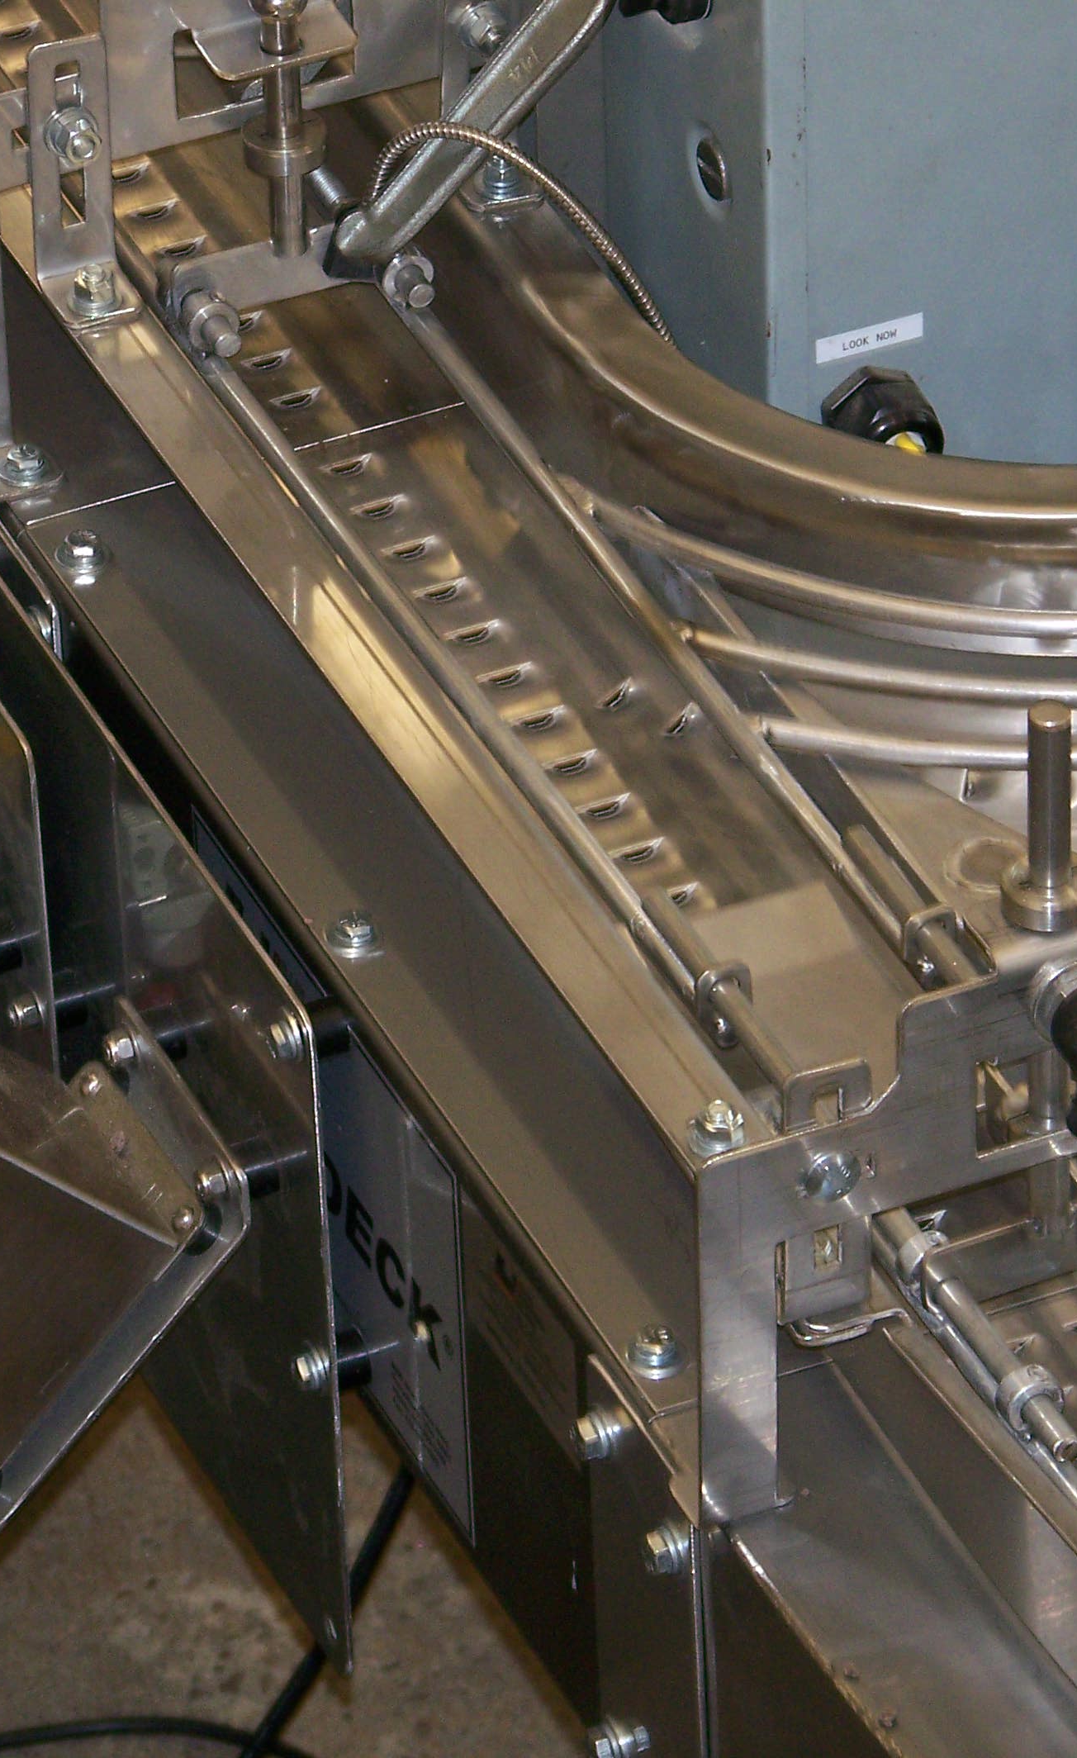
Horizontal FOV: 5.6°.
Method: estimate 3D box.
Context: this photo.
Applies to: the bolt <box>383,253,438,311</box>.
[{"bbox_3d":[-0.043,-0.203,3.780,0.017,0.017,0.016,-16,39,-18],"label":"bolt"}]

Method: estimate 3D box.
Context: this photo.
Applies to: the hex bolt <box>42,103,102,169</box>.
[{"bbox_3d":[-0.155,-0.248,3.715,0.018,0.018,0.013,-16,39,-18],"label":"hex bolt"}]

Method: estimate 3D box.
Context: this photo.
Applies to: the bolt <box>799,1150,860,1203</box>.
[{"bbox_3d":[0.090,0.090,3.326,0.017,0.017,0.007,-16,40,-18],"label":"bolt"}]

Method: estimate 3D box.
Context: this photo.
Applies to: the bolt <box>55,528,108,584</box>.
[{"bbox_3d":[-0.156,-0.114,3.796,0.018,0.008,0.018,-16,40,-18],"label":"bolt"}]

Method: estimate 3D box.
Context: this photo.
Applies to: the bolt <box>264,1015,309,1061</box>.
[{"bbox_3d":[-0.082,0.052,3.614,0.009,0.017,0.017,-16,40,-18],"label":"bolt"}]

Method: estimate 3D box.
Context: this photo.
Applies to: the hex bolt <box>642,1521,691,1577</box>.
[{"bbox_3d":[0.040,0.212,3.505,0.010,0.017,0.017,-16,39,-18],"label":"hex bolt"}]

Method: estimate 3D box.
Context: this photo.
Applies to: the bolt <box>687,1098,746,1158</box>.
[{"bbox_3d":[0.054,0.073,3.357,0.017,0.015,0.017,-16,39,-18],"label":"bolt"}]

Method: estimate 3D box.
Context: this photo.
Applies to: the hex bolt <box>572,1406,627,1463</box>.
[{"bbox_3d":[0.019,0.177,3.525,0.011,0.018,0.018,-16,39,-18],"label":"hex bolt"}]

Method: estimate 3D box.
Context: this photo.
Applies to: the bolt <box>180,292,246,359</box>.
[{"bbox_3d":[-0.110,-0.187,3.765,0.018,0.018,0.024,-16,39,-18],"label":"bolt"}]

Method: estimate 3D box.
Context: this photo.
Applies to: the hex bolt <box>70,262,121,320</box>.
[{"bbox_3d":[-0.152,-0.203,3.797,0.018,0.015,0.018,-16,40,-18],"label":"hex bolt"}]

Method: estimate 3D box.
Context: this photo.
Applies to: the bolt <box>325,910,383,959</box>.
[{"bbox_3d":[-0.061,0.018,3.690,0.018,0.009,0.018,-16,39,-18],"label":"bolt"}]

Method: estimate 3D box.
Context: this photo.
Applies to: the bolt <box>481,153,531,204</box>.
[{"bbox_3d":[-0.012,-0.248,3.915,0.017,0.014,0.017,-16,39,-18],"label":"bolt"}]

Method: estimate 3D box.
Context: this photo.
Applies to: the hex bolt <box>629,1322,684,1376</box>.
[{"bbox_3d":[0.035,0.143,3.373,0.016,0.011,0.016,-16,39,-18],"label":"hex bolt"}]

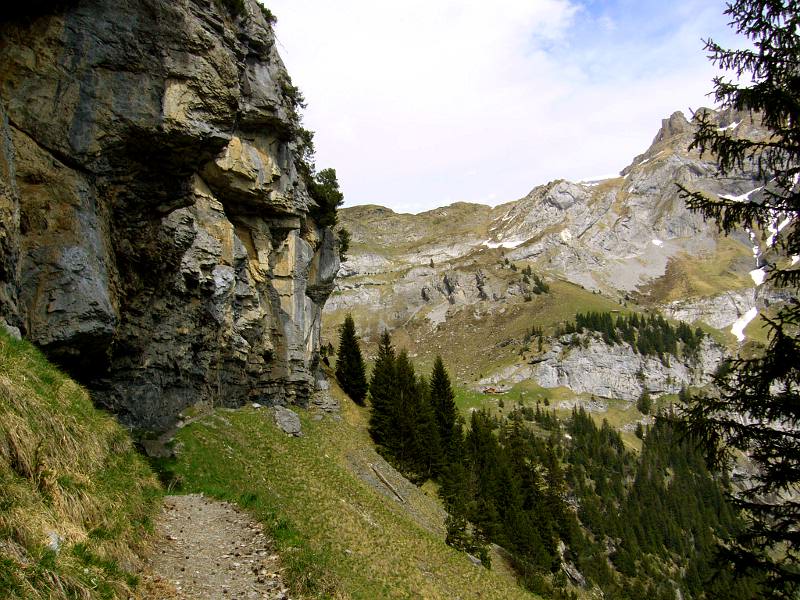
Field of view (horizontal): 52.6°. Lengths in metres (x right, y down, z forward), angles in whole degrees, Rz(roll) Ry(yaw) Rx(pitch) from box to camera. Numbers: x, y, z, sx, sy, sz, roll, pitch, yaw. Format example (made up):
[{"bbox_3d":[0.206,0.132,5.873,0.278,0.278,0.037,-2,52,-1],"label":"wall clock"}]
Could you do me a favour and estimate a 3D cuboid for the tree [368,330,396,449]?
[{"bbox_3d":[-1.110,6.450,58.000,2.370,8.530,2.370,0,-2,0],"label":"tree"}]

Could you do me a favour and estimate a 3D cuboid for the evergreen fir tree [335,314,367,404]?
[{"bbox_3d":[-3.900,4.820,65.000,2.730,7.310,2.730,0,-2,0],"label":"evergreen fir tree"}]

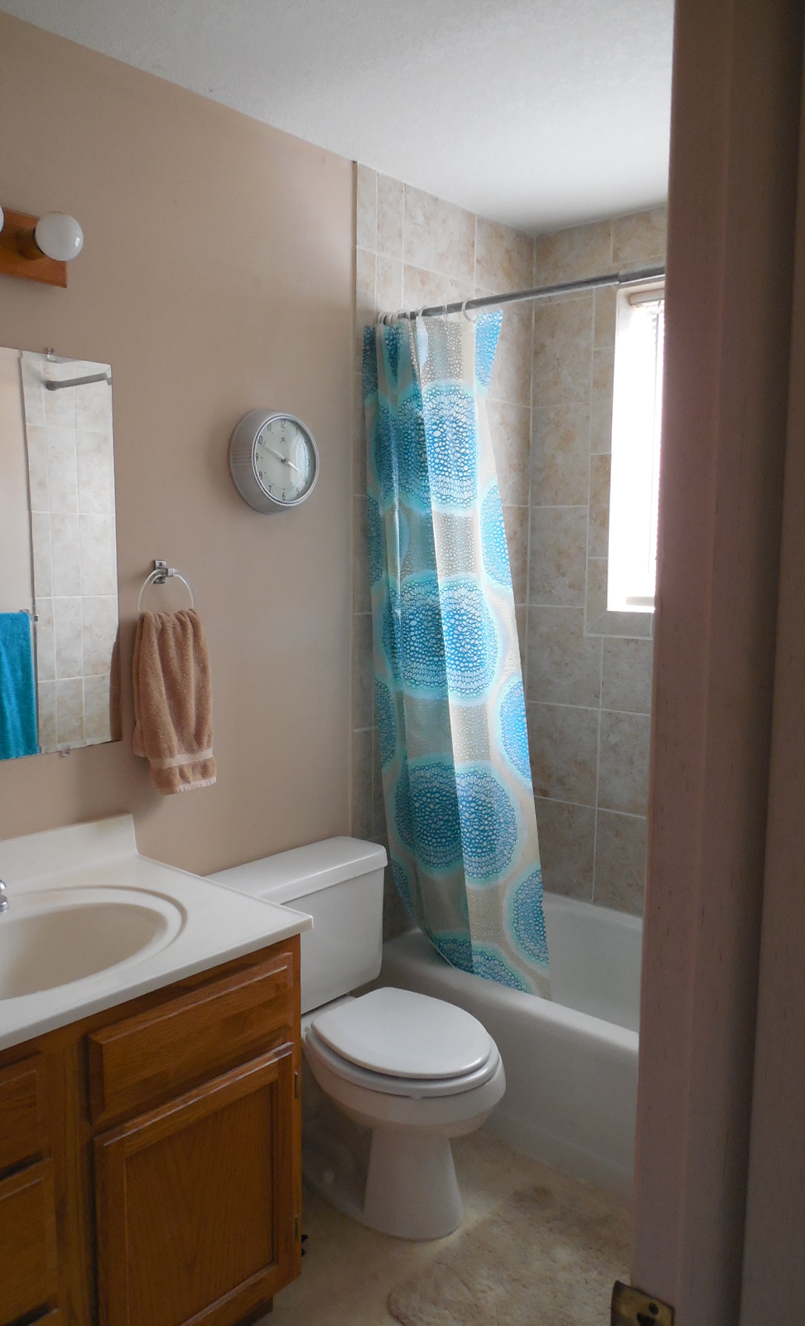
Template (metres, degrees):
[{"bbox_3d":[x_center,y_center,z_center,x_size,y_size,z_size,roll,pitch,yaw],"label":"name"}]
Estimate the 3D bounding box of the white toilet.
[{"bbox_3d":[-0.066,0.866,2.179,0.695,0.725,0.470,6,9,42],"label":"white toilet"}]

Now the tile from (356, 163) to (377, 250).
[{"bbox_3d":[-0.095,-1.158,2.448,0.010,0.201,0.071,6,9,42],"label":"tile"}]

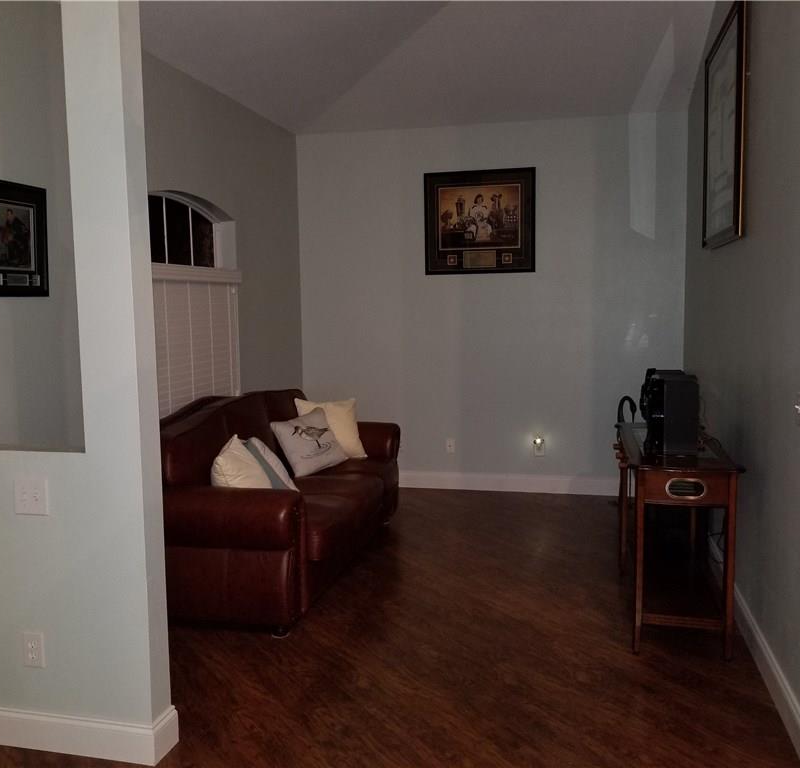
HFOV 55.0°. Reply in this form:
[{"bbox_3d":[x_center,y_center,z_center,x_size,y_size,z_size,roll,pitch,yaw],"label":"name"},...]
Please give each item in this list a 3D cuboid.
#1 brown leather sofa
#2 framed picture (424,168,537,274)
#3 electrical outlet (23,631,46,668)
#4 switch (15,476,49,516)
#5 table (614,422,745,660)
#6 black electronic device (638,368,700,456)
[{"bbox_3d":[-0.676,0.527,4.229,0.903,0.935,2.050,0,6,14],"label":"brown leather sofa"},{"bbox_3d":[0.584,-1.198,5.689,0.823,0.754,0.035,0,6,14],"label":"framed picture"},{"bbox_3d":[-1.165,0.846,2.440,0.071,0.115,0.012,0,6,14],"label":"electrical outlet"},{"bbox_3d":[-1.146,0.353,2.386,0.118,0.114,0.012,0,6,14],"label":"switch"},{"bbox_3d":[1.210,0.650,3.479,0.443,0.776,1.080,0,6,14],"label":"table"},{"bbox_3d":[1.141,0.117,3.296,0.230,0.330,0.270,0,6,14],"label":"black electronic device"}]

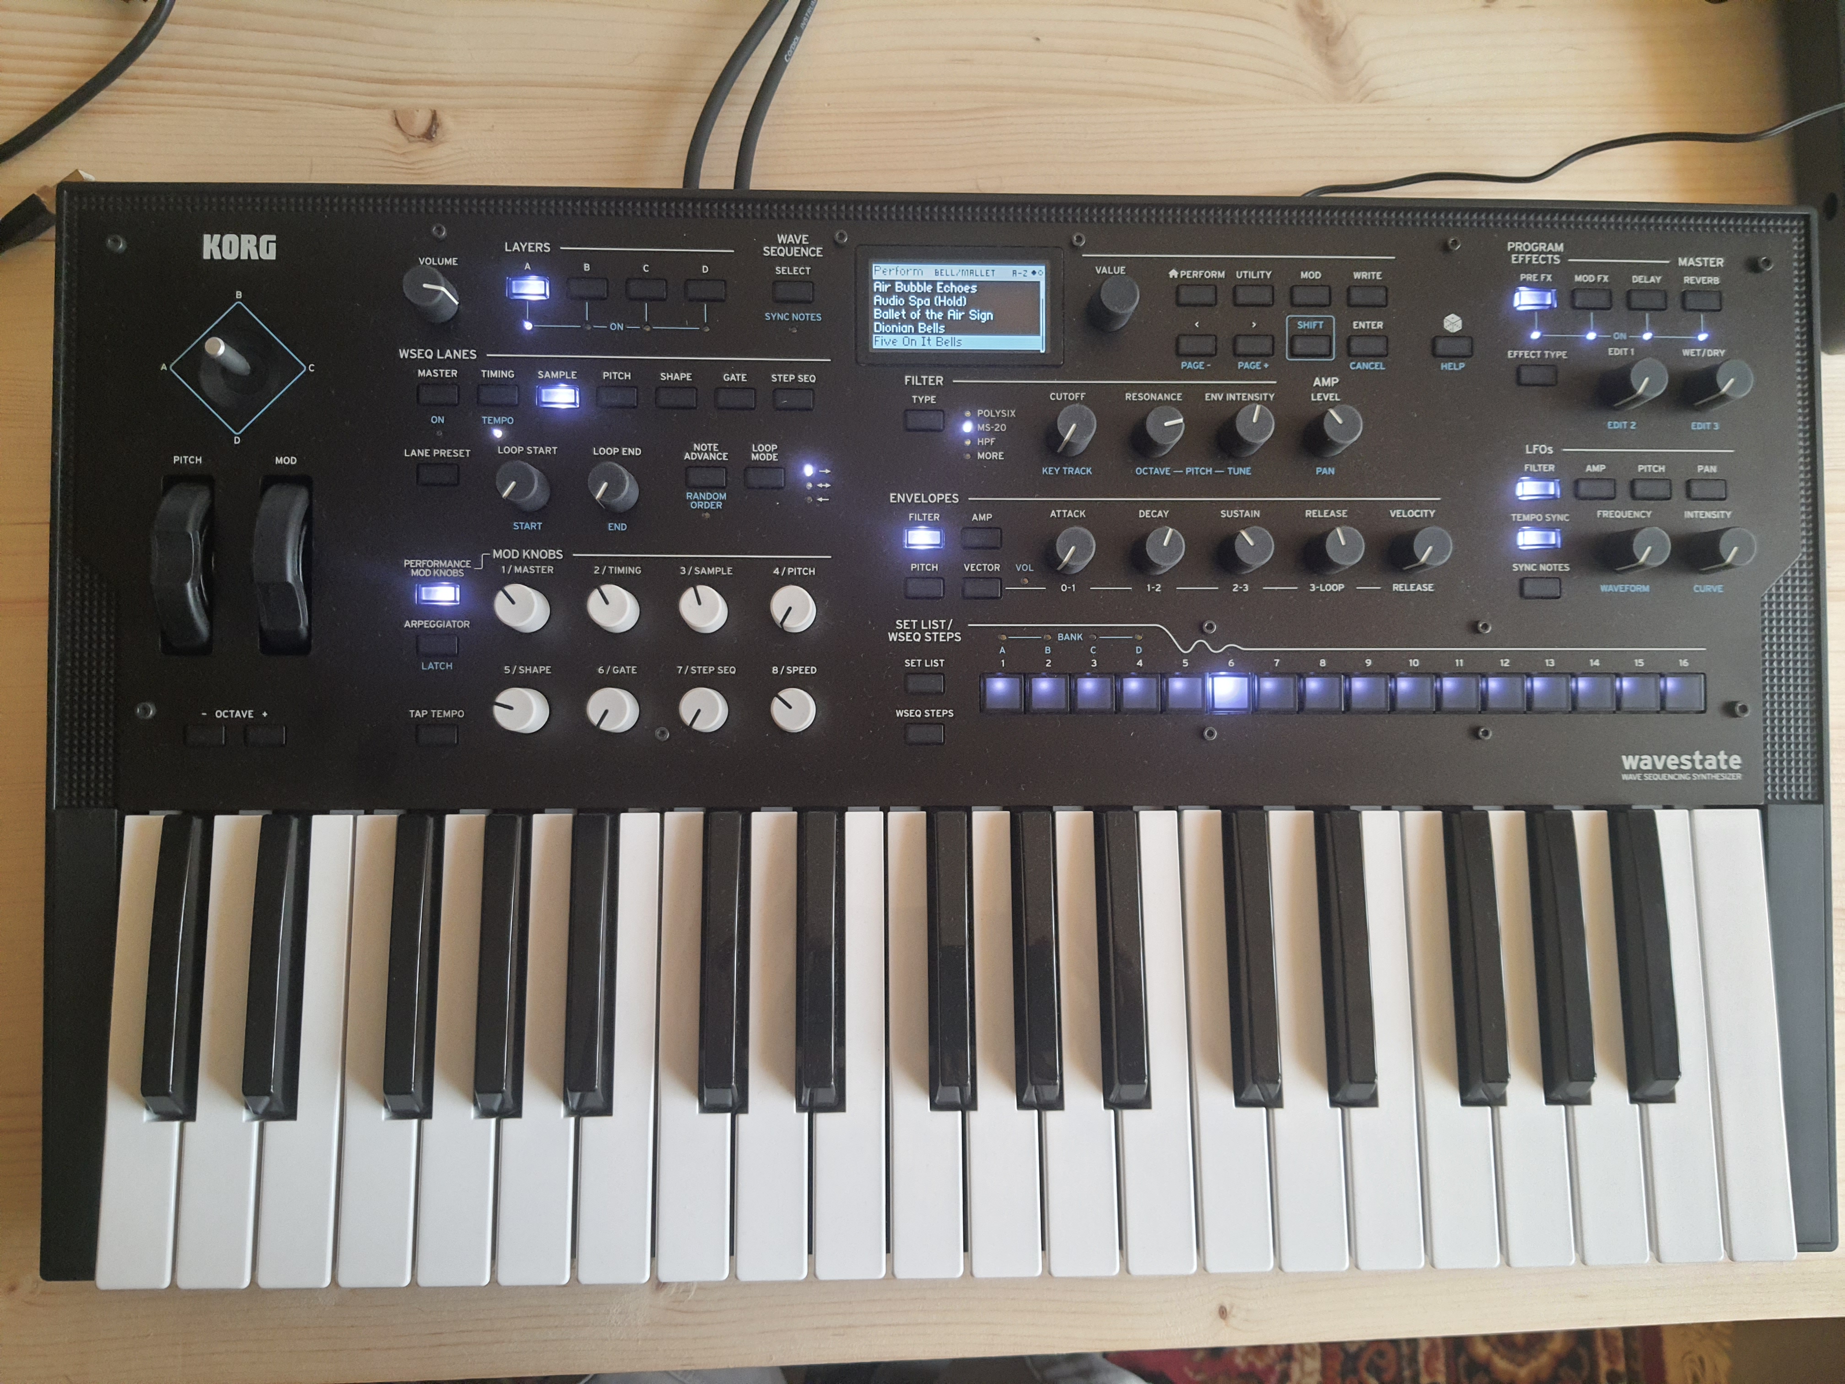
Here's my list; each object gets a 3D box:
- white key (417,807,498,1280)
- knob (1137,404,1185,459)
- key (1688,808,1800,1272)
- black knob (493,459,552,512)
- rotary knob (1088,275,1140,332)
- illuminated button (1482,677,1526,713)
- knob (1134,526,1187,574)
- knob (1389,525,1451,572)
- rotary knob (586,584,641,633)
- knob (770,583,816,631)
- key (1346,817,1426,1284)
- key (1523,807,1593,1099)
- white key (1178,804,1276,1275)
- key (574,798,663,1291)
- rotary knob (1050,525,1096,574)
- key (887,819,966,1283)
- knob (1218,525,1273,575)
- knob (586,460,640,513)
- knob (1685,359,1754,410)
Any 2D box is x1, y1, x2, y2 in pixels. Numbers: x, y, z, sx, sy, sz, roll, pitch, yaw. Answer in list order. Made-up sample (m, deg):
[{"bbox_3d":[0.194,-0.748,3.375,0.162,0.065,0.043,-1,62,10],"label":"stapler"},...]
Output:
[{"bbox_3d":[-0.140,0.108,0.430,0.022,0.017,0.141,0,82,-2],"label":"white key"},{"bbox_3d":[0.075,-0.082,0.436,0.012,0.015,0.012,0,88,-2],"label":"knob"},{"bbox_3d":[0.260,0.107,0.446,0.022,0.017,0.142,0,81,-2],"label":"key"},{"bbox_3d":[-0.123,-0.063,0.428,0.013,0.017,0.013,0,88,-2],"label":"black knob"},{"bbox_3d":[0.060,-0.122,0.436,0.013,0.017,0.013,0,88,-2],"label":"rotary knob"},{"bbox_3d":[0.185,0.001,0.441,0.013,0.004,0.012,0,87,-2],"label":"illuminated button"},{"bbox_3d":[0.074,-0.044,0.429,0.014,0.015,0.014,0,87,-2],"label":"knob"},{"bbox_3d":[0.158,-0.045,0.437,0.014,0.016,0.014,0,88,-2],"label":"knob"},{"bbox_3d":[-0.095,-0.026,0.426,0.014,0.016,0.014,0,88,-2],"label":"rotary knob"},{"bbox_3d":[-0.040,-0.026,0.425,0.014,0.015,0.014,0,88,-2],"label":"knob"},{"bbox_3d":[0.142,0.108,0.440,0.022,0.017,0.140,0,82,-2],"label":"key"},{"bbox_3d":[0.201,0.082,0.435,0.012,0.013,0.090,0,82,-2],"label":"key"},{"bbox_3d":[0.095,0.108,0.439,0.022,0.014,0.141,0,82,-2],"label":"white key"},{"bbox_3d":[-0.093,0.108,0.431,0.022,0.017,0.141,0,82,-2],"label":"key"},{"bbox_3d":[0.046,-0.044,0.428,0.014,0.015,0.014,0,87,-2],"label":"rotary knob"},{"bbox_3d":[0.001,0.109,0.436,0.022,0.015,0.141,0,82,-2],"label":"key"},{"bbox_3d":[0.101,-0.044,0.432,0.014,0.015,0.014,0,88,-2],"label":"knob"},{"bbox_3d":[-0.095,-0.063,0.425,0.014,0.015,0.014,0,88,-2],"label":"knob"},{"bbox_3d":[0.257,-0.099,0.443,0.013,0.017,0.013,0,88,-2],"label":"knob"}]

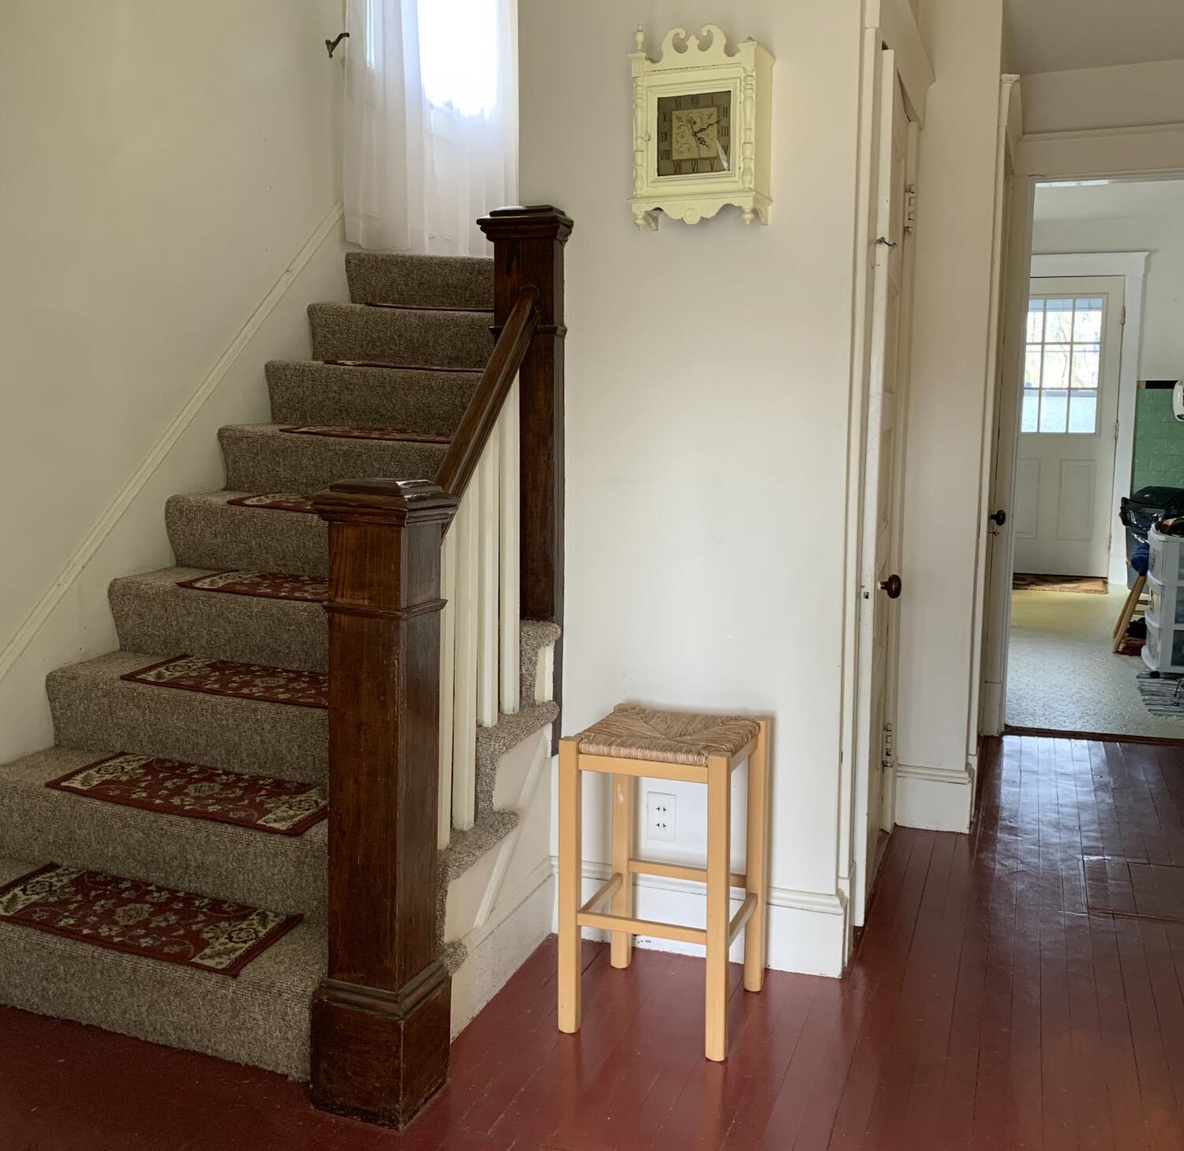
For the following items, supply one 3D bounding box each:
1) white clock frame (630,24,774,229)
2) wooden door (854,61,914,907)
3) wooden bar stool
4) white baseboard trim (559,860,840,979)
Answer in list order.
[{"bbox_3d":[0.228,-0.932,2.493,0.272,0.414,0.152,3,8,20],"label":"white clock frame"},{"bbox_3d":[0.756,-0.199,3.100,0.036,2.016,0.770,3,8,17],"label":"wooden door"},{"bbox_3d":[0.161,0.617,2.489,0.352,0.613,0.353,3,8,20],"label":"wooden bar stool"},{"bbox_3d":[0.237,0.793,2.778,0.700,0.191,0.024,3,8,20],"label":"white baseboard trim"}]

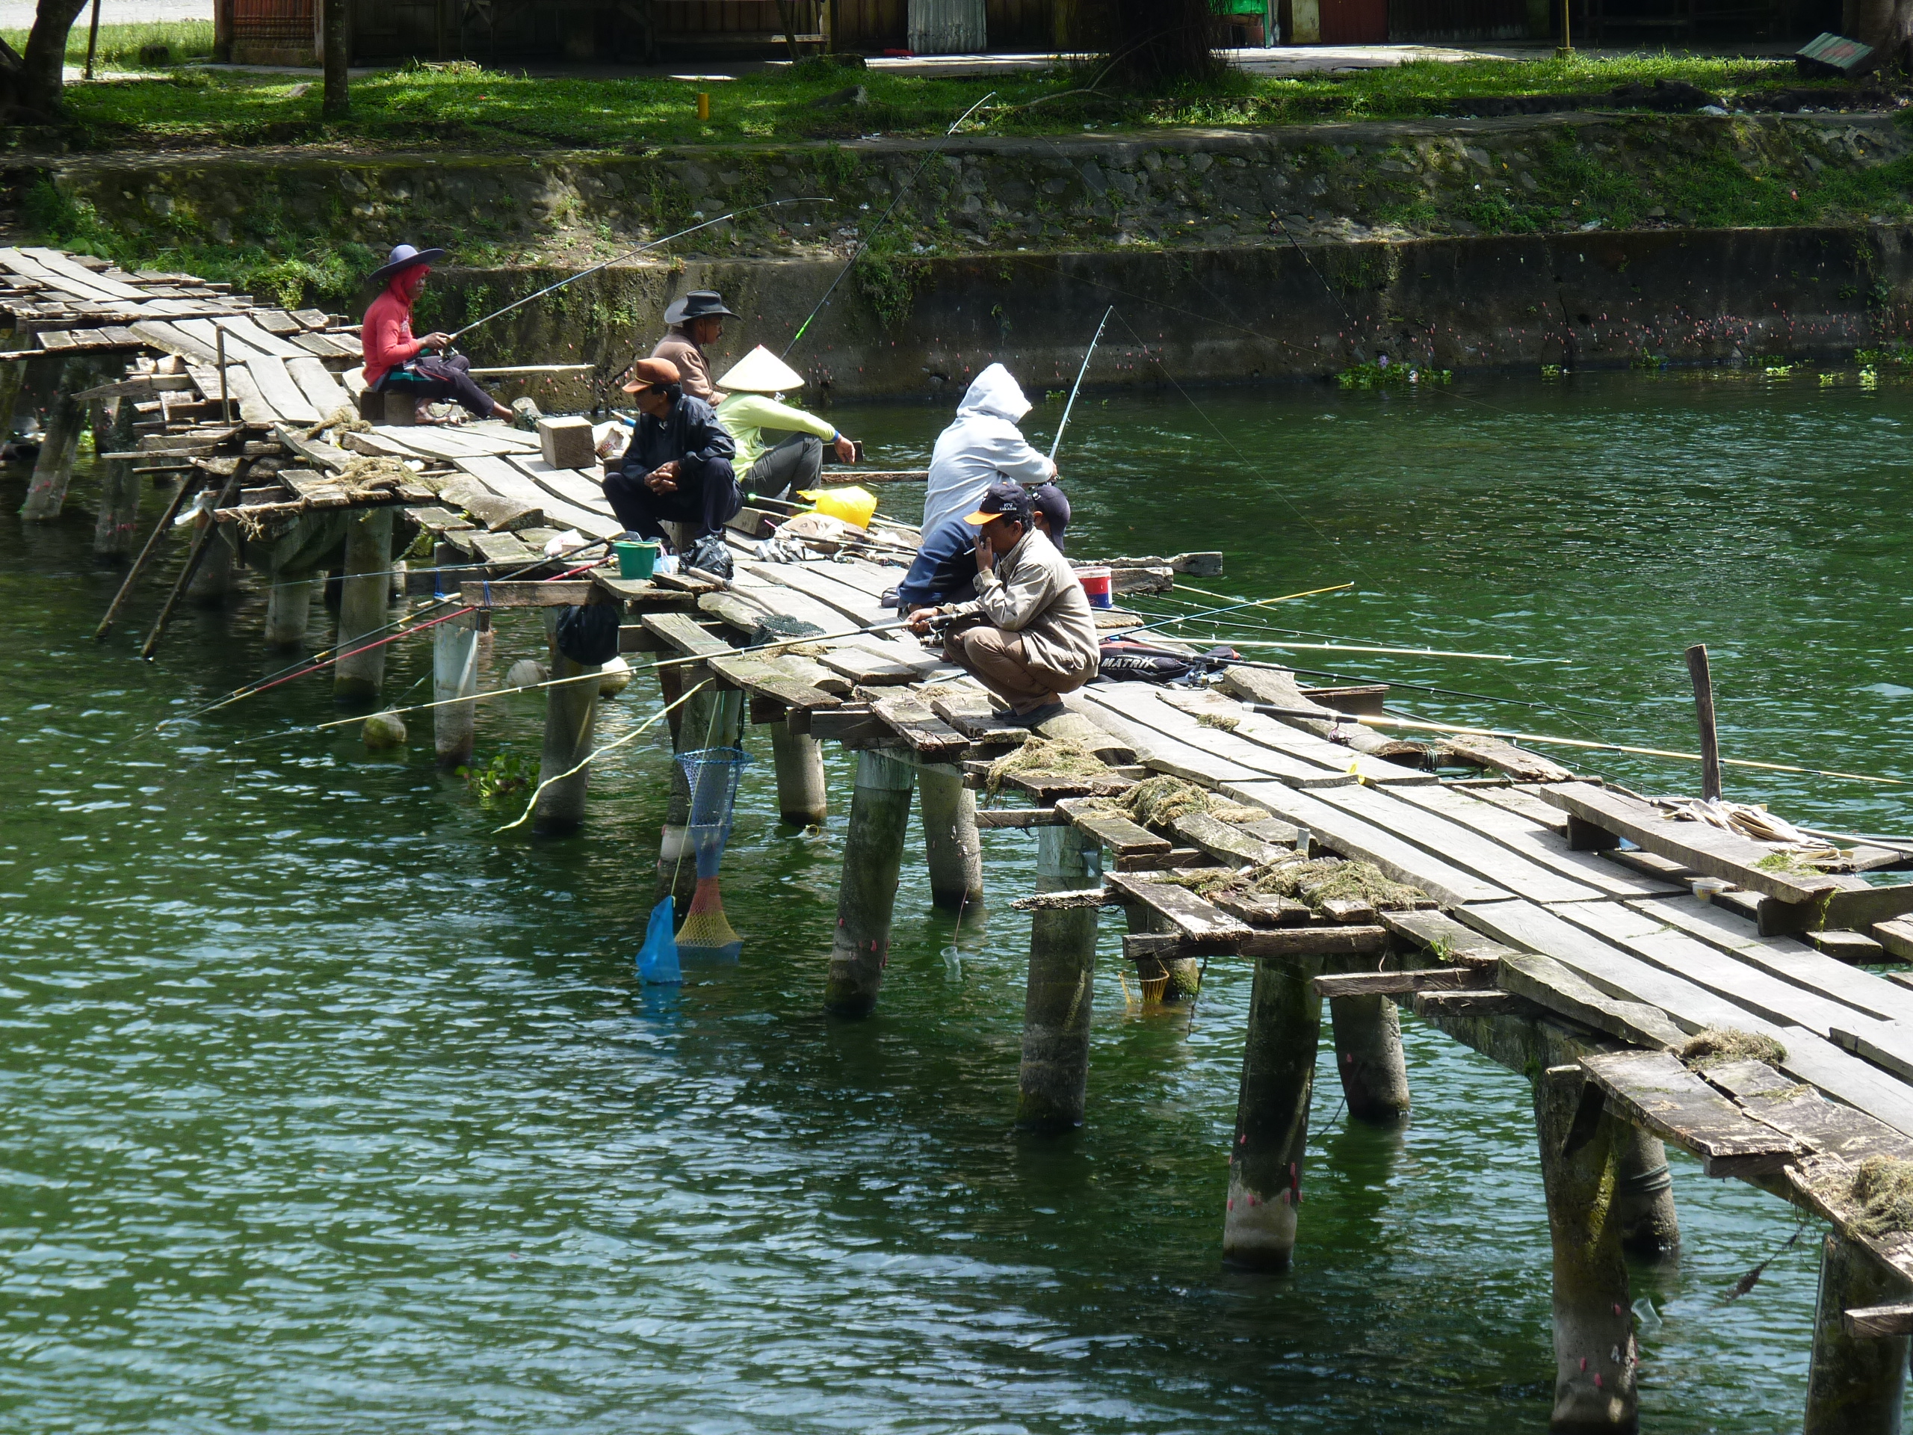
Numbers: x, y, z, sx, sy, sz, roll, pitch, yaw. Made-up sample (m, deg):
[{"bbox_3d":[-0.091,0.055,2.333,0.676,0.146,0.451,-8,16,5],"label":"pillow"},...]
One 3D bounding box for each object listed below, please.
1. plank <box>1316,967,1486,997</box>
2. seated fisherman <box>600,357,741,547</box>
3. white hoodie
[{"bbox_3d":[1.450,0.857,36.700,0.580,0.065,0.100,-2,5,-22],"label":"plank"},{"bbox_3d":[-1.335,-1.229,53.400,0.580,0.900,0.600,2,5,28],"label":"seated fisherman"},{"bbox_3d":[0.168,-1.149,52.000,0.720,0.940,0.500,-1,5,-16],"label":"white hoodie"}]

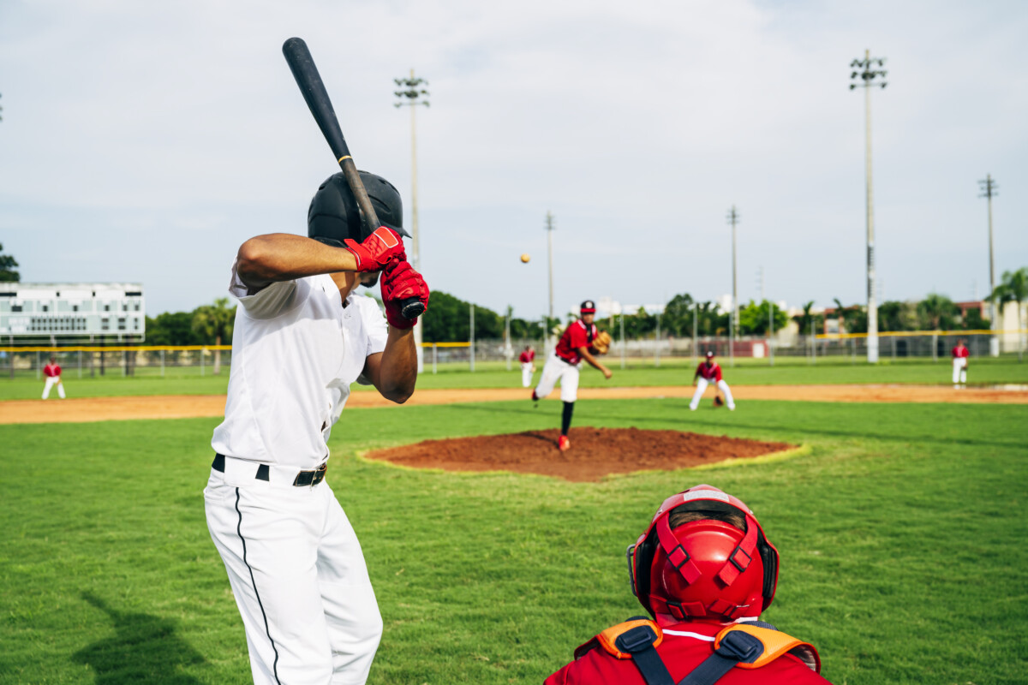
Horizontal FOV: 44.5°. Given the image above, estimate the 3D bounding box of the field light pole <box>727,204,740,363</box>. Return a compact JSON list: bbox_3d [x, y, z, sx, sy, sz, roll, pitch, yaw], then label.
[{"bbox_3d":[29.616,-8.432,170.000,1.700,20.112,1.000,-1,0,10],"label":"field light pole"}]

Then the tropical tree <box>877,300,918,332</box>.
[{"bbox_3d":[41.284,-1.658,135.000,4.418,5.796,4.400,-1,0,17],"label":"tropical tree"}]

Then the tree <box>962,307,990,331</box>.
[{"bbox_3d":[52.604,-1.316,143.000,3.100,5.400,3.100,-1,-1,0],"label":"tree"}]

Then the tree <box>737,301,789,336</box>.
[{"bbox_3d":[34.664,-2.181,175.000,7.159,7.451,6.500,-1,0,11],"label":"tree"}]

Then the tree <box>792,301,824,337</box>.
[{"bbox_3d":[33.961,-1.532,145.000,3.700,6.600,3.700,-1,-1,0],"label":"tree"}]

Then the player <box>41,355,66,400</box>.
[{"bbox_3d":[-17.152,1.324,46.800,0.840,1.580,0.580,-1,-1,-16],"label":"player"}]

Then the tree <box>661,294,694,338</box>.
[{"bbox_3d":[22.850,-2.540,175.000,4.534,8.642,4.800,-1,0,7],"label":"tree"}]

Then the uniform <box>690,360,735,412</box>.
[{"bbox_3d":[4.262,0.939,27.000,0.960,1.080,0.700,-1,-1,7],"label":"uniform"}]

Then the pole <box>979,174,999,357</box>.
[{"bbox_3d":[57.297,-9.318,151.000,2.200,22.000,1.600,-1,-1,17],"label":"pole"}]

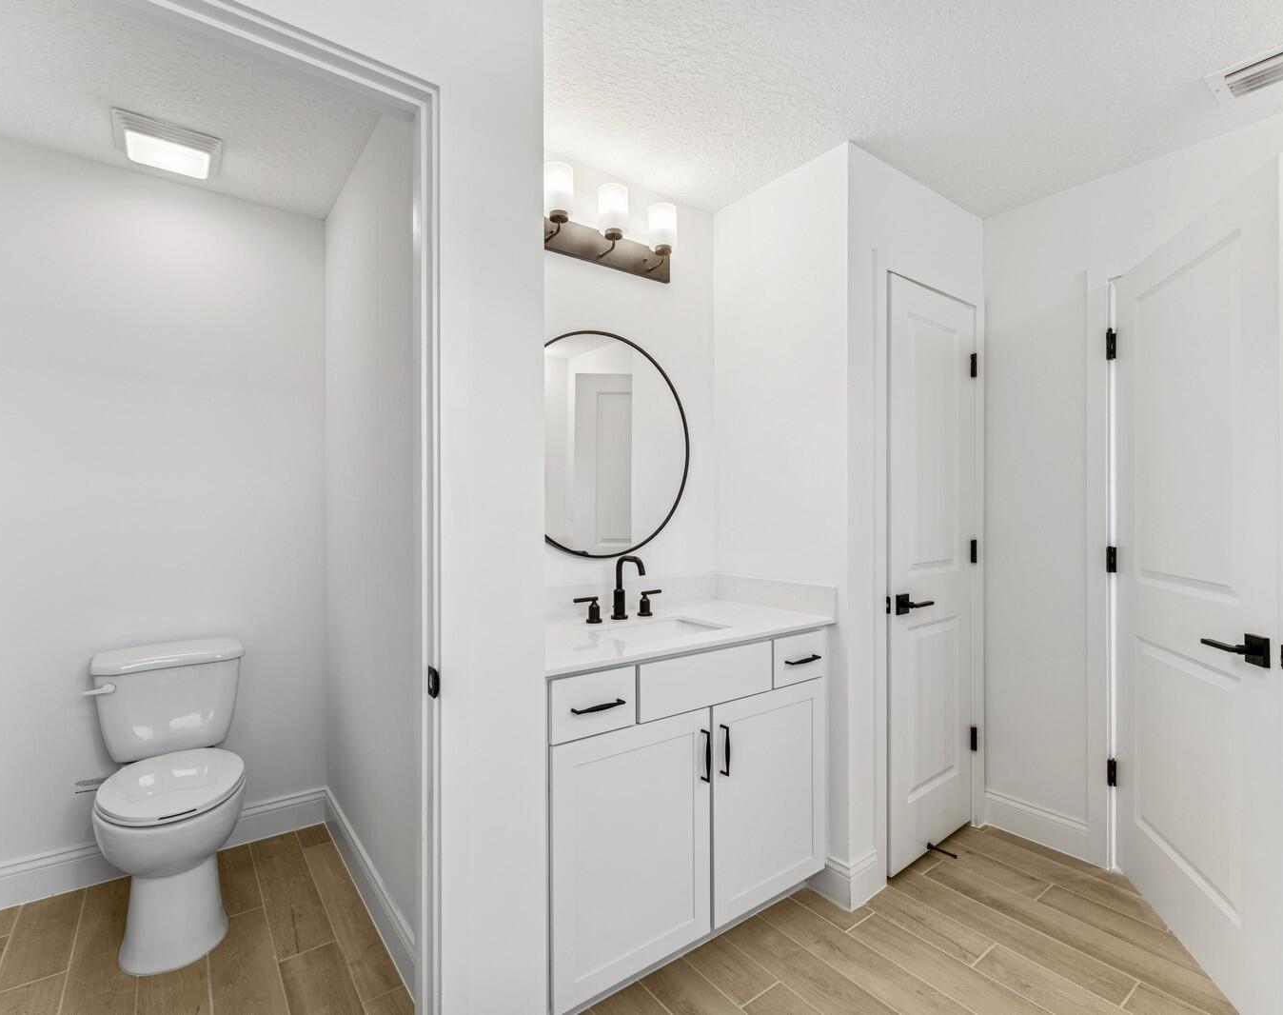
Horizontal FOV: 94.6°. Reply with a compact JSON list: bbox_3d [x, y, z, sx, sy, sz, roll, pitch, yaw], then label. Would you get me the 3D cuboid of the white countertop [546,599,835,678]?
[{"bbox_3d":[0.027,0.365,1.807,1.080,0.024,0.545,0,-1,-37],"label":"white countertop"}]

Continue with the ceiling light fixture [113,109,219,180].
[{"bbox_3d":[-1.505,-1.137,1.890,0.268,0.045,0.268,0,0,-36],"label":"ceiling light fixture"}]

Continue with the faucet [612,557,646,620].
[{"bbox_3d":[-0.038,0.254,1.851,0.053,0.200,0.155,0,-1,-37],"label":"faucet"}]

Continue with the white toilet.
[{"bbox_3d":[-1.464,0.873,1.829,0.420,0.790,0.680,0,-1,-37],"label":"white toilet"}]

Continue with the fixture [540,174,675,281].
[{"bbox_3d":[-0.097,-0.943,1.961,0.590,0.225,0.160,0,0,-35],"label":"fixture"}]

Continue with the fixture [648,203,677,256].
[{"bbox_3d":[0.073,-0.954,2.044,0.098,0.146,0.098,0,0,0],"label":"fixture"}]

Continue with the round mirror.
[{"bbox_3d":[-0.128,-0.213,2.021,0.765,0.765,0.025,0,0,-35],"label":"round mirror"}]

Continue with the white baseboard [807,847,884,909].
[{"bbox_3d":[0.680,1.210,1.980,0.148,0.140,0.152,0,0,-37],"label":"white baseboard"}]

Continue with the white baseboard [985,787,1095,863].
[{"bbox_3d":[1.498,1.203,2.253,0.016,0.135,0.342,0,-1,-39],"label":"white baseboard"}]

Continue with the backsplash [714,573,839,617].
[{"bbox_3d":[0.459,0.309,2.118,0.020,0.102,0.550,0,0,-40],"label":"backsplash"}]

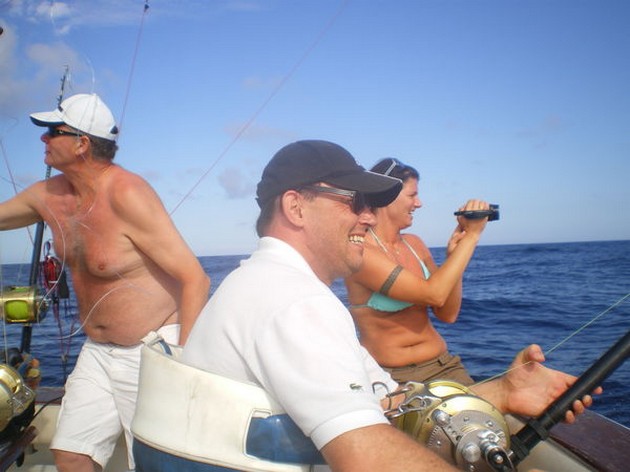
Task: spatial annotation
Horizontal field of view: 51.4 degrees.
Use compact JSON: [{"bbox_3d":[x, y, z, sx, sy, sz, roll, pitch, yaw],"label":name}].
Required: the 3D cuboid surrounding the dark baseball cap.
[{"bbox_3d":[0.027,-0.113,1.210,0.272,0.130,0.175,-3,-4,16],"label":"dark baseball cap"}]

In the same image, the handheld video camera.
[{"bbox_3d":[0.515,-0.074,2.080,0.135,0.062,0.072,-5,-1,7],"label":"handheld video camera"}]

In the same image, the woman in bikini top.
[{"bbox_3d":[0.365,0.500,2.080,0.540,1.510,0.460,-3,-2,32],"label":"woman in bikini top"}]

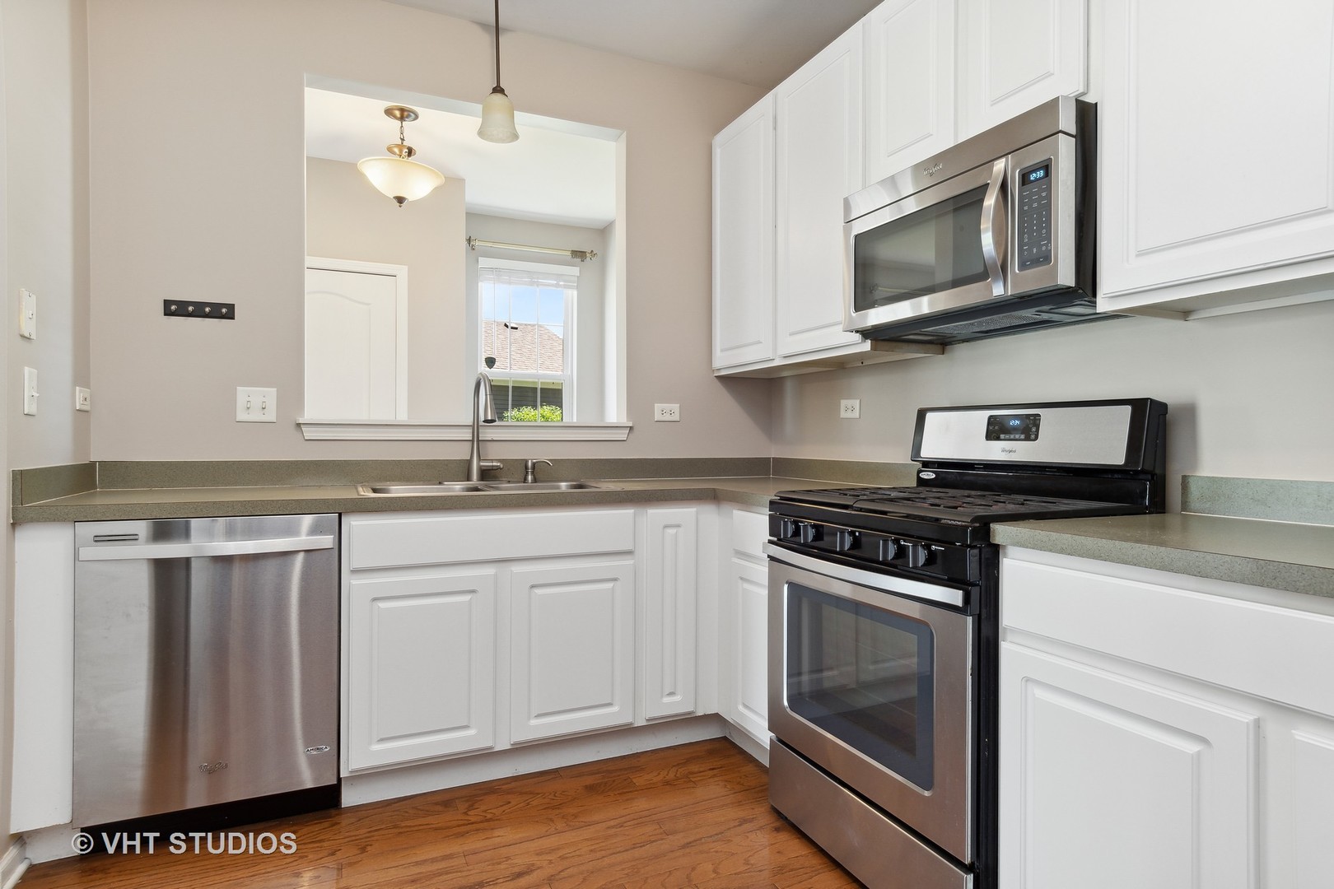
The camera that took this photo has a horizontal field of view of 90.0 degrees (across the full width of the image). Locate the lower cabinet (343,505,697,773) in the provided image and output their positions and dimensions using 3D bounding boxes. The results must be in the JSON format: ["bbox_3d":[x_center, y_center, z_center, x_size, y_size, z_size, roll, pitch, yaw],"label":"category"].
[{"bbox_3d":[-0.523,0.582,2.429,1.155,0.785,0.600,0,0,-23],"label":"lower cabinet"}]

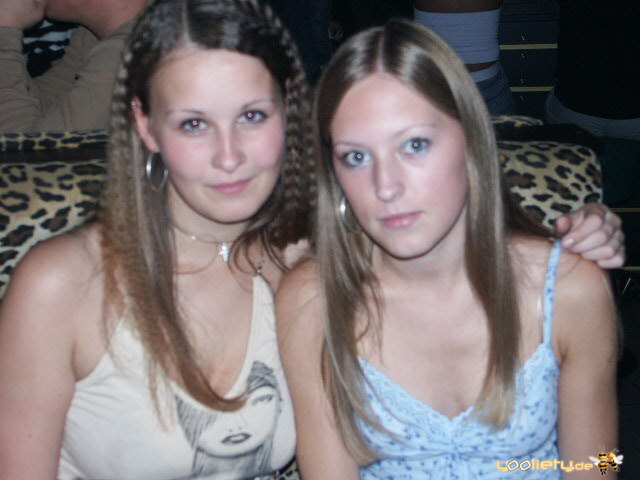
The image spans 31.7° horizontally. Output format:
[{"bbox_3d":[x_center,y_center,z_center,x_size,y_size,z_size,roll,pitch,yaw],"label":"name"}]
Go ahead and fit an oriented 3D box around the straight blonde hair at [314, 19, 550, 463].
[{"bbox_3d":[0.130,-0.017,1.170,0.225,0.422,0.250,0,11,14],"label":"straight blonde hair"}]

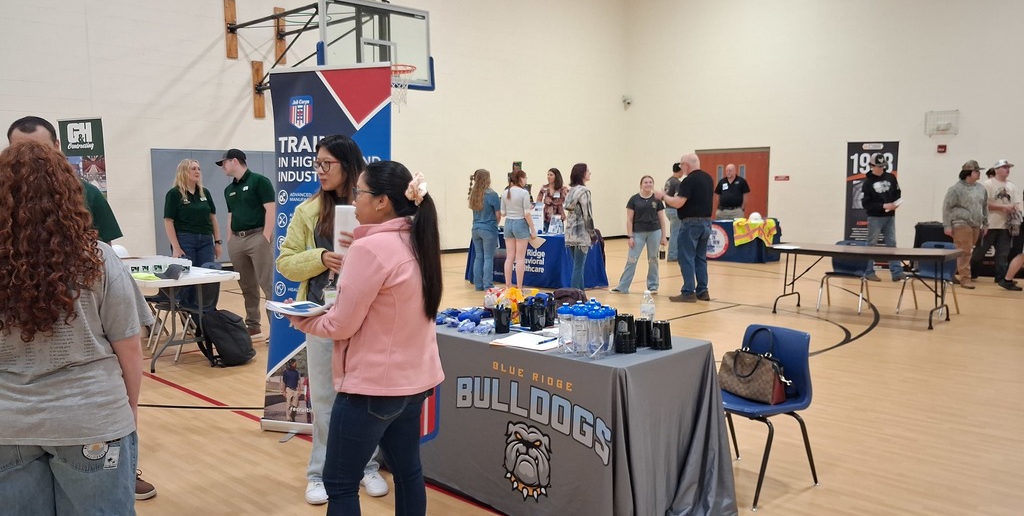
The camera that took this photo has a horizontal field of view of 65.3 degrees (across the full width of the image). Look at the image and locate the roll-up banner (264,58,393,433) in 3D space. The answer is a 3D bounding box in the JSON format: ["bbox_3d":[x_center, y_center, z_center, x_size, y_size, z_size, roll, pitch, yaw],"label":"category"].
[{"bbox_3d":[-1.044,-0.013,4.695,0.840,2.120,0.220,1,5,17],"label":"roll-up banner"}]

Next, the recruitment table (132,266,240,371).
[{"bbox_3d":[-3.169,0.467,6.928,2.000,0.740,0.760,5,7,44],"label":"recruitment table"}]

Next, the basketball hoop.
[{"bbox_3d":[-1.572,-2.317,10.870,0.530,0.520,0.470,5,7,44],"label":"basketball hoop"}]

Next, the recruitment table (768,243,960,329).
[{"bbox_3d":[3.806,0.281,8.750,1.830,0.740,0.760,4,7,43],"label":"recruitment table"}]

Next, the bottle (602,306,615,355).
[{"bbox_3d":[0.414,0.302,3.460,0.074,0.213,0.074,0,5,0],"label":"bottle"}]

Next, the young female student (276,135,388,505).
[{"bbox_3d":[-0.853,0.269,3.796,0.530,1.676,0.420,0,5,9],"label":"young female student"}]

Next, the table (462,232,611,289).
[{"bbox_3d":[0.309,-0.007,12.164,1.880,0.740,0.830,4,7,38],"label":"table"}]

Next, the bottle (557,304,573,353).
[{"bbox_3d":[0.222,0.293,3.347,0.072,0.203,0.072,0,5,0],"label":"bottle"}]

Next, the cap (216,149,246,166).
[{"bbox_3d":[-2.651,-0.947,7.550,0.275,0.155,0.180,-9,7,-17],"label":"cap"}]

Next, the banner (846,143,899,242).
[{"bbox_3d":[5.830,-0.839,12.941,0.870,2.078,0.180,2,6,20],"label":"banner"}]

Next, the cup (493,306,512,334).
[{"bbox_3d":[-0.044,0.292,3.808,0.092,0.125,0.092,0,5,0],"label":"cup"}]

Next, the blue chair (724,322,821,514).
[{"bbox_3d":[1.148,0.717,3.848,0.530,0.740,0.480,-4,7,-36],"label":"blue chair"}]

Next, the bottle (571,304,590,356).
[{"bbox_3d":[0.296,0.306,3.422,0.074,0.213,0.074,0,5,0],"label":"bottle"}]

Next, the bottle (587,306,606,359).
[{"bbox_3d":[0.358,0.312,3.360,0.074,0.213,0.074,0,5,0],"label":"bottle"}]

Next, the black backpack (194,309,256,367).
[{"bbox_3d":[-2.417,0.672,6.750,0.360,0.460,0.320,-18,10,-18],"label":"black backpack"}]

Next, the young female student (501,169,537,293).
[{"bbox_3d":[0.048,-0.373,10.817,0.470,1.641,0.330,2,6,20],"label":"young female student"}]

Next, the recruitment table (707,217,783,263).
[{"bbox_3d":[4.098,-0.335,15.511,1.860,0.745,0.780,4,7,38],"label":"recruitment table"}]

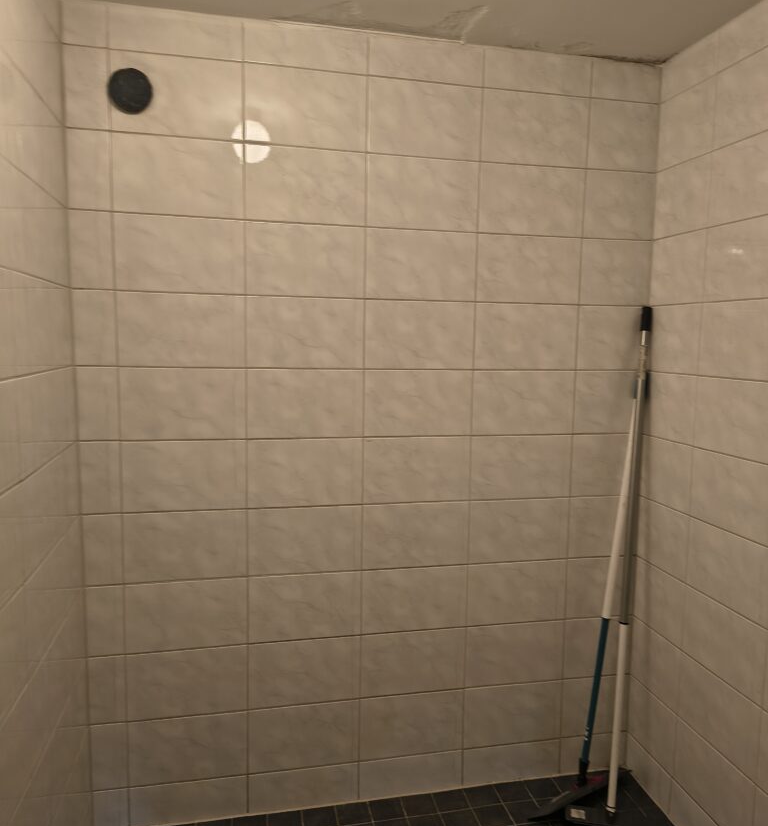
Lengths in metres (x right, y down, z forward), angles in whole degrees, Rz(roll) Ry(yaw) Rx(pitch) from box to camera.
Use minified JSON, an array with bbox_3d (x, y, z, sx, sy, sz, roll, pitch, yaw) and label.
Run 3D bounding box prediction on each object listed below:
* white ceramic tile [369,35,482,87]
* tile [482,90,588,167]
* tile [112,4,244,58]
[{"bbox_3d":[0.119,-0.982,1.980,0.331,0.114,0.010,-1,7,-13],"label":"white ceramic tile"},{"bbox_3d":[0.442,-0.825,2.065,0.330,0.197,0.009,-1,7,-13],"label":"tile"},{"bbox_3d":[-0.531,-0.976,1.835,0.330,0.114,0.010,0,7,-13],"label":"tile"}]

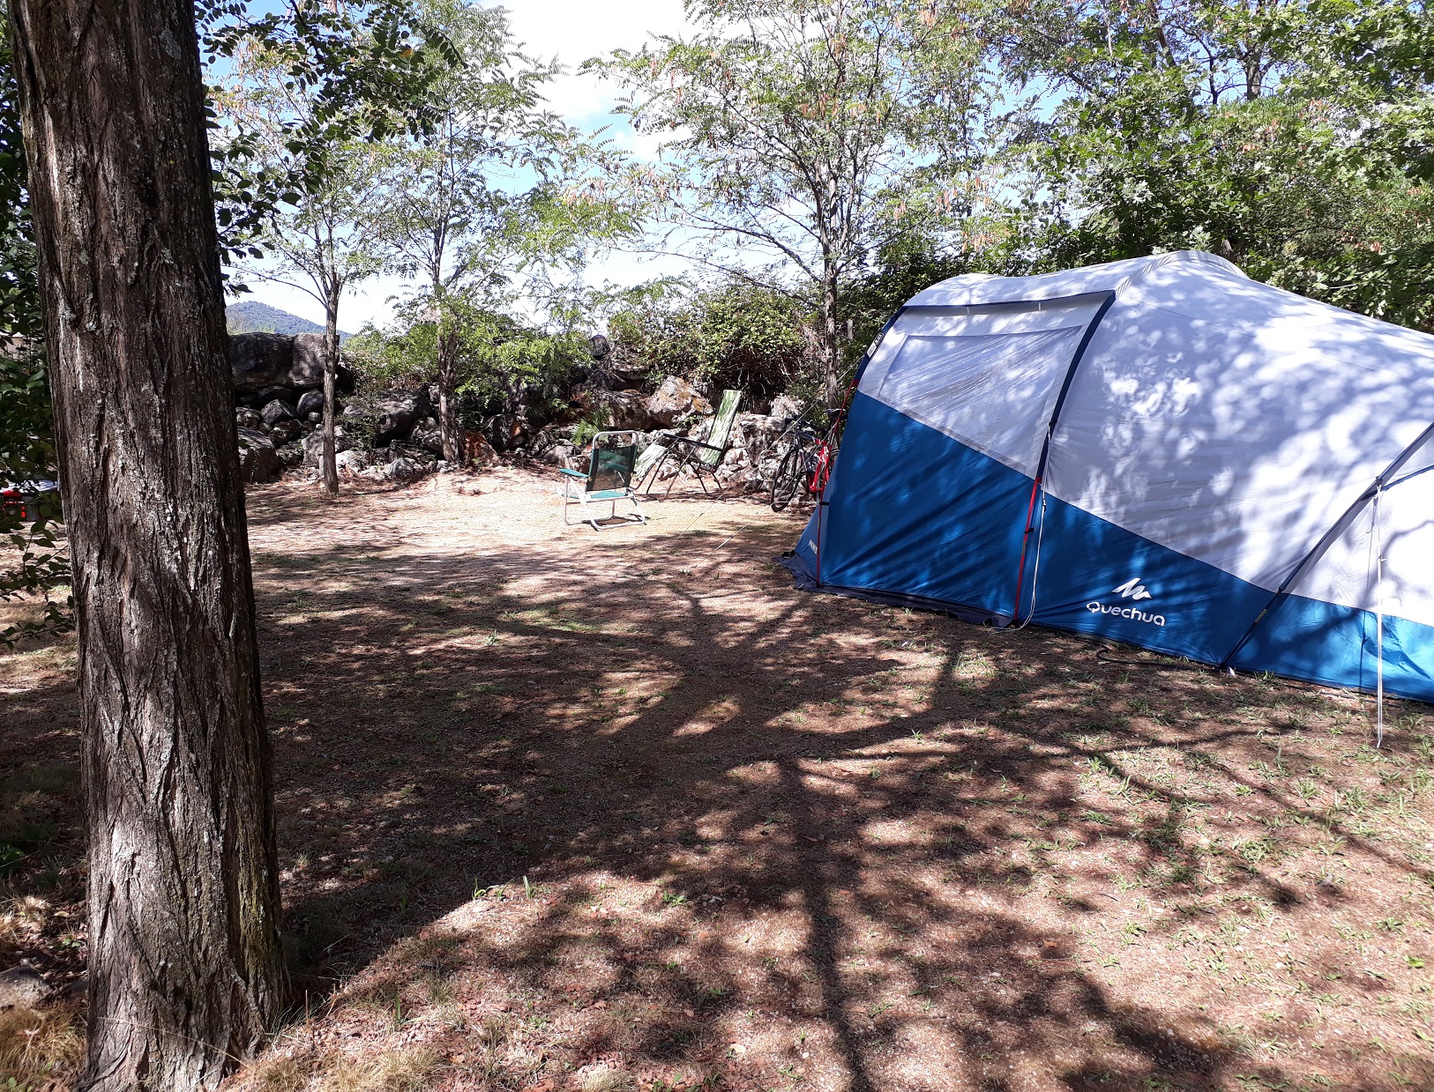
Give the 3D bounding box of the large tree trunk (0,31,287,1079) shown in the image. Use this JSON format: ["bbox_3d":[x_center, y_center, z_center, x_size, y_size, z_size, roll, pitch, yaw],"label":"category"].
[{"bbox_3d":[-1.170,0.020,2.390,0.390,2.220,0.390,-5,10,-26],"label":"large tree trunk"}]

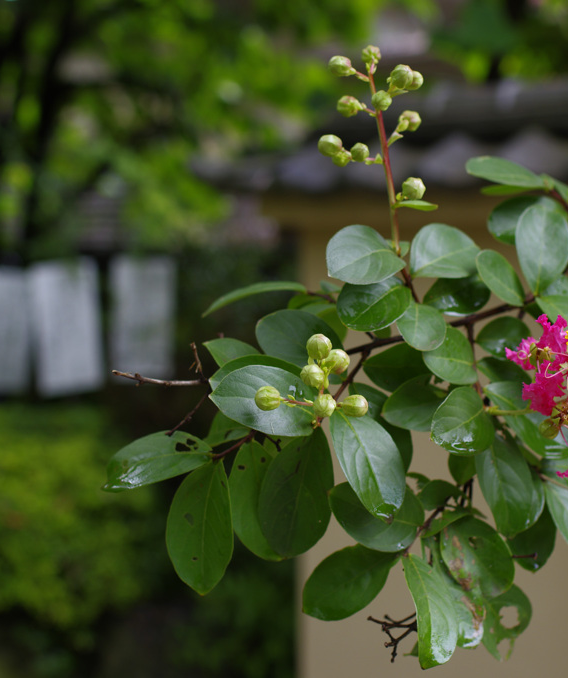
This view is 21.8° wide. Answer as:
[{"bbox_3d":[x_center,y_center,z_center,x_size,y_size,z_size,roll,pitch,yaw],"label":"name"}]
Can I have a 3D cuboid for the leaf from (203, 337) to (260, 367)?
[{"bbox_3d":[-0.015,0.010,0.568,0.035,0.018,0.007,30,-20,-8],"label":"leaf"}]

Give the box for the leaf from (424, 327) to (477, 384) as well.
[{"bbox_3d":[0.072,0.007,0.637,0.024,0.025,0.007,16,-15,24],"label":"leaf"}]

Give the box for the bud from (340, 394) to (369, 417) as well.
[{"bbox_3d":[0.026,0.024,0.535,0.011,0.008,0.008,2,1,21],"label":"bud"}]

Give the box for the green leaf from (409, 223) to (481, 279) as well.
[{"bbox_3d":[0.071,-0.039,0.653,0.034,0.027,0.007,-23,-28,-13],"label":"green leaf"}]

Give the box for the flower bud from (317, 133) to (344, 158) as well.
[{"bbox_3d":[0.018,-0.075,0.575,0.010,0.009,0.009,36,-14,-21],"label":"flower bud"}]

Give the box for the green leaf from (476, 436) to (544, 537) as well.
[{"bbox_3d":[0.083,0.054,0.547,0.023,0.040,0.010,-6,-22,-6],"label":"green leaf"}]

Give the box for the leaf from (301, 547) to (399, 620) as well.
[{"bbox_3d":[0.028,0.100,0.600,0.045,0.025,0.006,-29,-30,-13],"label":"leaf"}]

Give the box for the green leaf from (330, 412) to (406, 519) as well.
[{"bbox_3d":[0.035,0.052,0.615,0.025,0.051,0.010,-20,-25,-20],"label":"green leaf"}]

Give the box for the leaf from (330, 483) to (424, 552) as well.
[{"bbox_3d":[0.043,0.082,0.680,0.047,0.030,0.010,21,-19,-3],"label":"leaf"}]

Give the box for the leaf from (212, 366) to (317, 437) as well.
[{"bbox_3d":[-0.009,0.026,0.621,0.047,0.033,0.009,11,-28,13],"label":"leaf"}]

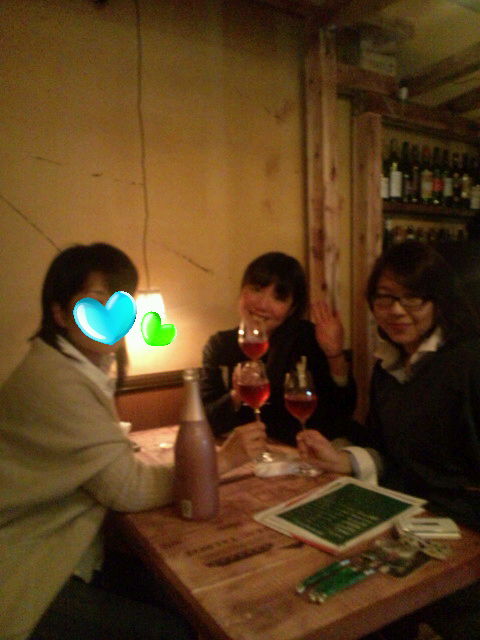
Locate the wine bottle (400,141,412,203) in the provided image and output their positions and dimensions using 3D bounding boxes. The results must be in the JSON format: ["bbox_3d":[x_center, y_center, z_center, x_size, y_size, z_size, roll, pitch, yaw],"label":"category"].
[{"bbox_3d":[0.841,-0.745,2.614,0.075,0.300,0.075,-5,7,-35],"label":"wine bottle"}]

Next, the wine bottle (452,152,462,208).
[{"bbox_3d":[1.204,-0.770,2.866,0.075,0.300,0.075,-5,7,-35],"label":"wine bottle"}]

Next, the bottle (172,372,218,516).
[{"bbox_3d":[-0.096,0.256,1.075,0.088,0.305,0.088,-2,5,-6],"label":"bottle"}]

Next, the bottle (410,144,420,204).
[{"bbox_3d":[0.900,-0.746,2.655,0.075,0.300,0.075,-5,7,-35],"label":"bottle"}]

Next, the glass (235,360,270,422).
[{"bbox_3d":[0.041,0.207,1.180,0.080,0.212,0.080,-9,5,0],"label":"glass"}]

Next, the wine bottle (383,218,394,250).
[{"bbox_3d":[0.737,-0.350,2.570,0.075,0.300,0.075,-5,7,-35],"label":"wine bottle"}]

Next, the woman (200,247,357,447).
[{"bbox_3d":[0.086,0.407,1.464,0.500,1.200,0.620,0,6,18],"label":"woman"}]

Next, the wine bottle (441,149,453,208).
[{"bbox_3d":[1.120,-0.767,2.808,0.075,0.300,0.075,-5,7,-35],"label":"wine bottle"}]

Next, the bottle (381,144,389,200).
[{"bbox_3d":[0.697,-0.723,2.514,0.075,0.300,0.075,-5,7,-35],"label":"bottle"}]

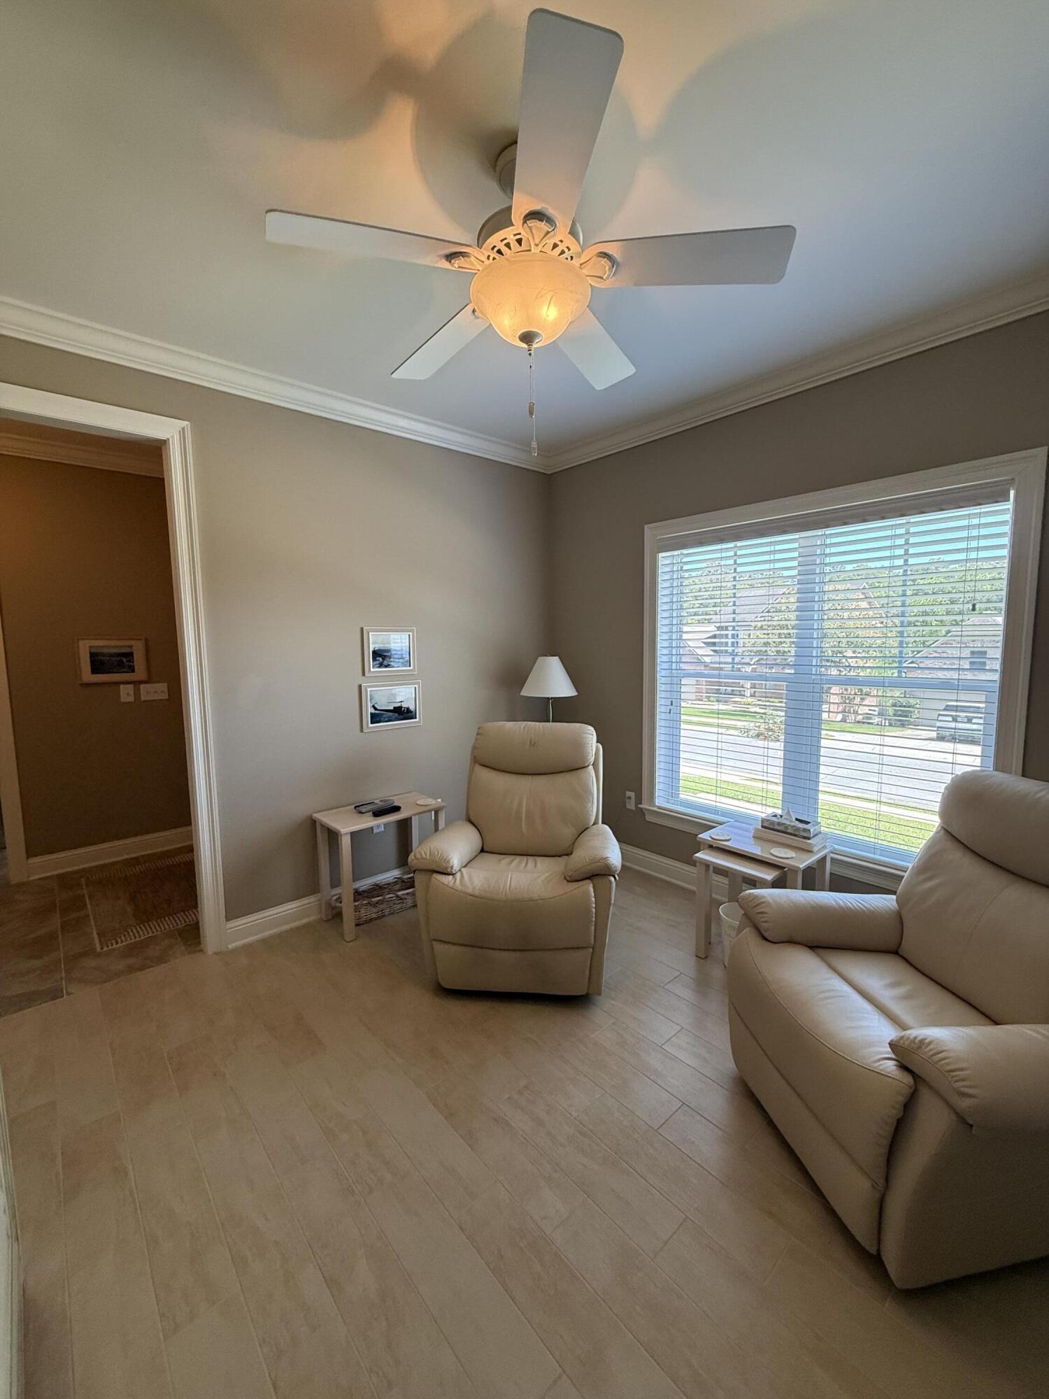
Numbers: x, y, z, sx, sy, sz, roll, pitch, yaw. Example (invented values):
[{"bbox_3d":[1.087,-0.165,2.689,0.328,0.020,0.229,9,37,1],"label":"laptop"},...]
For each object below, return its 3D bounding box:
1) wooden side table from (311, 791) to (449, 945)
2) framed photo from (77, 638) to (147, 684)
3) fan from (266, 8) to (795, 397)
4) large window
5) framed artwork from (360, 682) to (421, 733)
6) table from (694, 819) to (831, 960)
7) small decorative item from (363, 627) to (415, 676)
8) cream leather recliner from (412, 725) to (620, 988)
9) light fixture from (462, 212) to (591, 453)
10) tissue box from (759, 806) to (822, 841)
[{"bbox_3d":[-0.774,0.893,3.112,0.614,0.570,0.333,-6,8,-41],"label":"wooden side table"},{"bbox_3d":[-2.774,-0.261,3.834,0.365,0.285,0.025,-6,8,-41],"label":"framed photo"},{"bbox_3d":[0.017,-1.192,1.531,1.300,0.455,1.300,-6,8,-41],"label":"fan"},{"bbox_3d":[1.356,-0.112,2.862,0.130,1.768,1.801,-6,8,-41],"label":"large window"},{"bbox_3d":[-0.758,0.038,3.274,0.375,0.266,0.025,-6,8,-41],"label":"framed artwork"},{"bbox_3d":[1.097,0.938,2.656,0.485,0.530,0.505,-6,8,-41],"label":"table"},{"bbox_3d":[-0.759,-0.273,3.244,0.319,0.272,0.025,-6,8,-41],"label":"small decorative item"},{"bbox_3d":[-0.007,0.675,2.746,0.870,1.060,0.940,0,6,5],"label":"cream leather recliner"},{"bbox_3d":[0.020,-0.940,1.557,0.350,0.513,0.350,-1,6,0],"label":"light fixture"},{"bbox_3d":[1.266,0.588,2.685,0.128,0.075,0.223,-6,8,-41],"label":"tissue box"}]

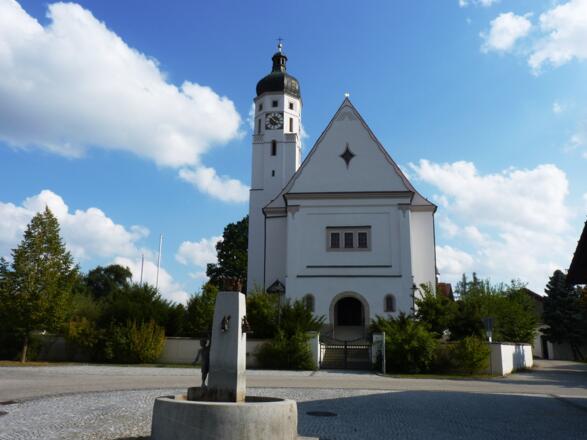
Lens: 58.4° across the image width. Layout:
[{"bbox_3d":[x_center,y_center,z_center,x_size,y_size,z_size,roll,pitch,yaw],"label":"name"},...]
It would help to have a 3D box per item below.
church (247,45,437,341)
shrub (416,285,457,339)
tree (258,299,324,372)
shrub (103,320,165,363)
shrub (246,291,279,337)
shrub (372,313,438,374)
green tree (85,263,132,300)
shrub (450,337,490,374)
[{"bbox_3d":[3.993,-6.442,61.856,19.540,40.030,34.000,-1,-13,7],"label":"church"},{"bbox_3d":[7.967,5.655,29.447,2.360,4.300,2.300,-1,-13,7],"label":"shrub"},{"bbox_3d":[-0.155,5.887,27.206,3.520,3.620,3.000,-1,-13,7],"label":"tree"},{"bbox_3d":[-9.376,7.111,30.802,3.630,2.400,2.800,-1,-13,7],"label":"shrub"},{"bbox_3d":[-1.911,5.875,29.448,2.130,3.830,2.300,-1,-13,7],"label":"shrub"},{"bbox_3d":[5.391,5.916,25.304,3.180,2.880,2.800,-1,-13,7],"label":"shrub"},{"bbox_3d":[-23.928,10.741,68.128,6.500,9.950,6.300,-1,-13,7],"label":"green tree"},{"bbox_3d":[8.486,6.479,25.201,1.920,1.740,1.700,-1,-13,7],"label":"shrub"}]

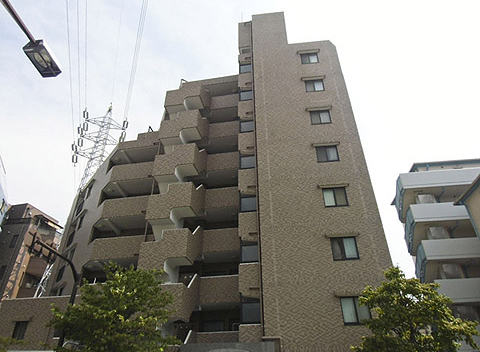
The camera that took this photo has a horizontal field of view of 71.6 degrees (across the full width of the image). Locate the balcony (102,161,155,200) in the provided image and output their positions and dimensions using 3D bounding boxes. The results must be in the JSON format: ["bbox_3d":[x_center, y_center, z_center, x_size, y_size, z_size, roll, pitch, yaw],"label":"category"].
[{"bbox_3d":[-7.967,0.221,25.039,3.950,1.440,1.950,-3,-33,5],"label":"balcony"}]

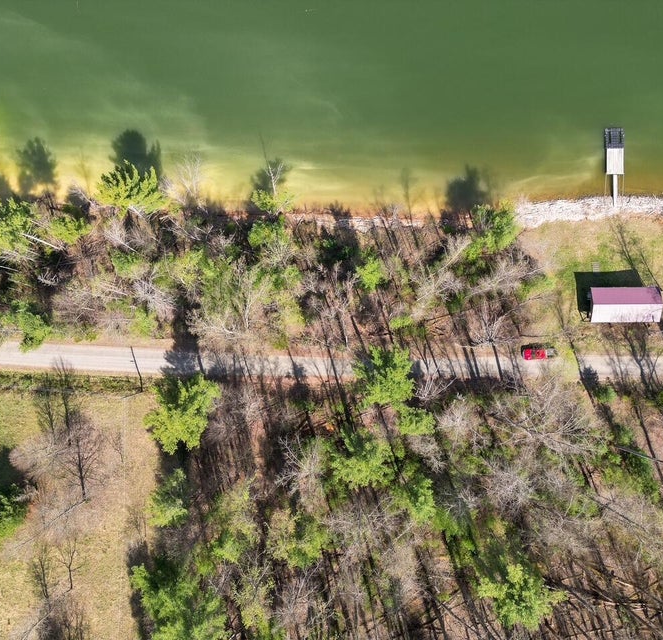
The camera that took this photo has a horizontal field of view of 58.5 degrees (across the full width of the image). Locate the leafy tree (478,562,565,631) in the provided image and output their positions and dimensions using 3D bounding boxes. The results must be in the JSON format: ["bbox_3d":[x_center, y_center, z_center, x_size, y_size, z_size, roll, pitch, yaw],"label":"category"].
[{"bbox_3d":[31.201,45.406,97.134,13.000,13.000,11.000,0,88,0],"label":"leafy tree"}]

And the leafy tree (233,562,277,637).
[{"bbox_3d":[-12.600,45.800,98.300,7.300,12.500,7.300,0,90,0],"label":"leafy tree"}]

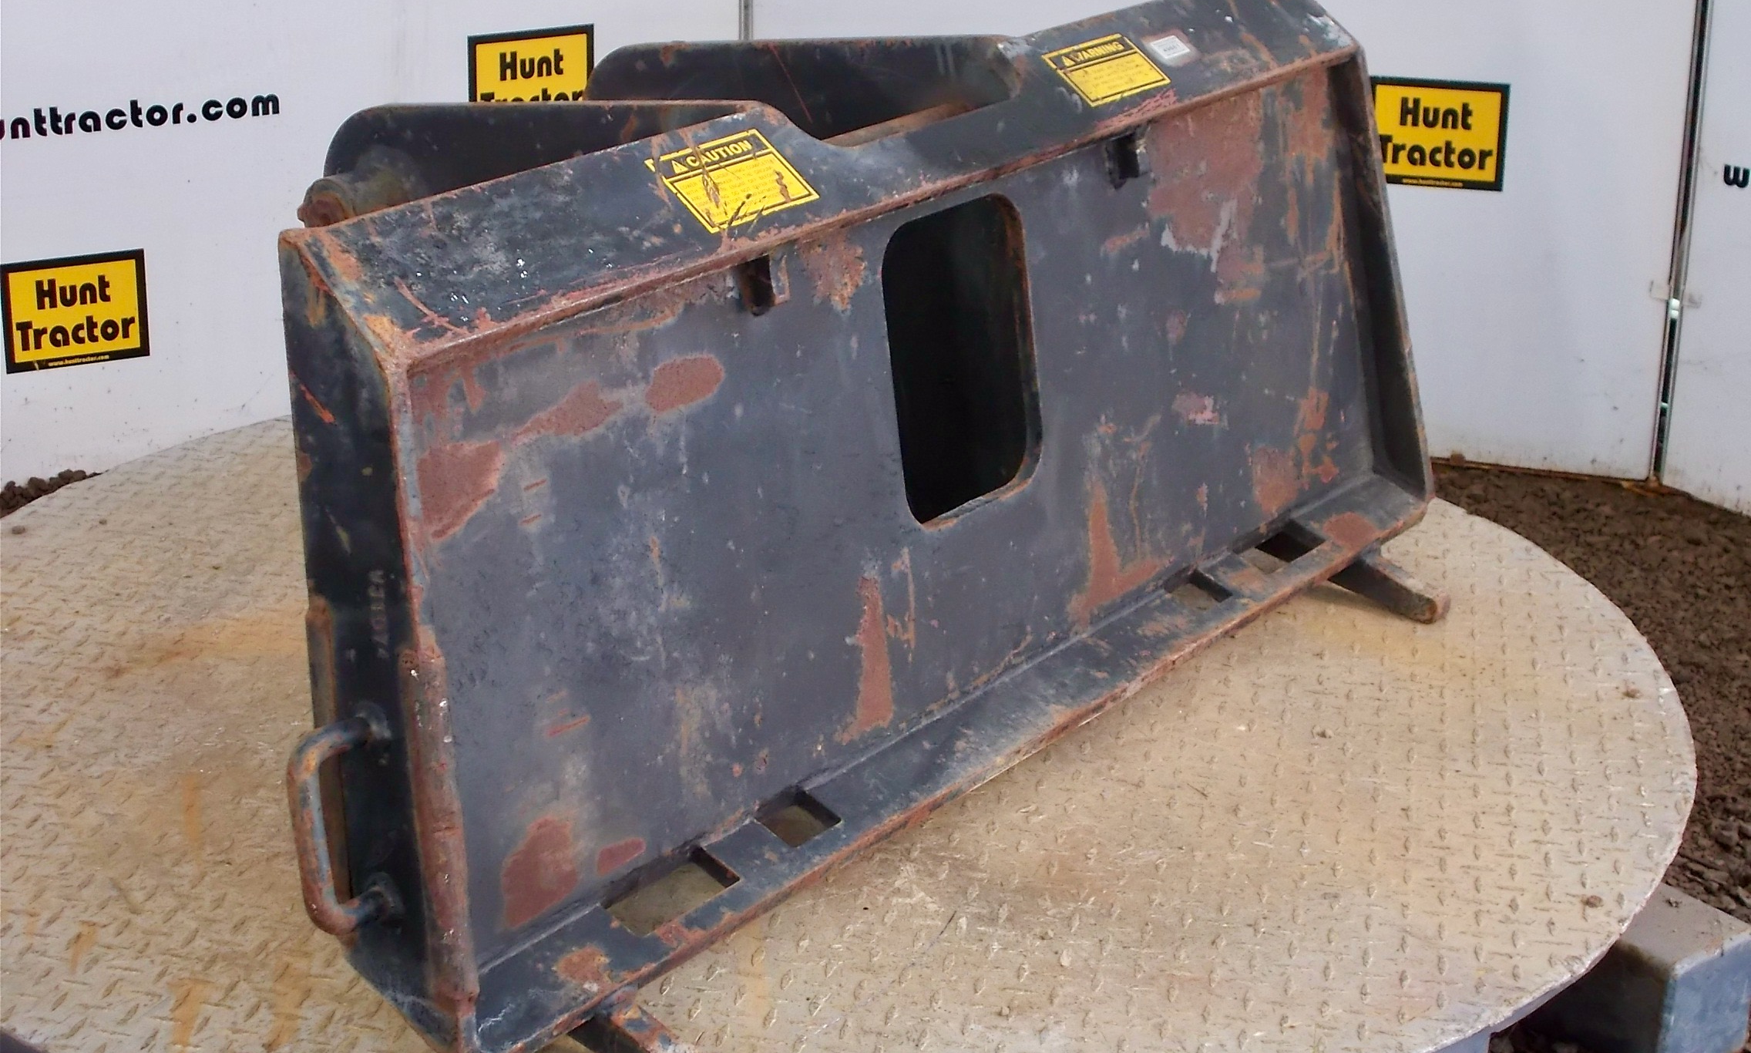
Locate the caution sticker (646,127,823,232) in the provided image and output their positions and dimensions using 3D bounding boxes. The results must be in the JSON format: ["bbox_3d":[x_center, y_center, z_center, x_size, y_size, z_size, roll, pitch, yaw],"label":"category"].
[{"bbox_3d":[-0.086,-0.212,1.798,0.064,0.004,0.106,46,39,15],"label":"caution sticker"}]

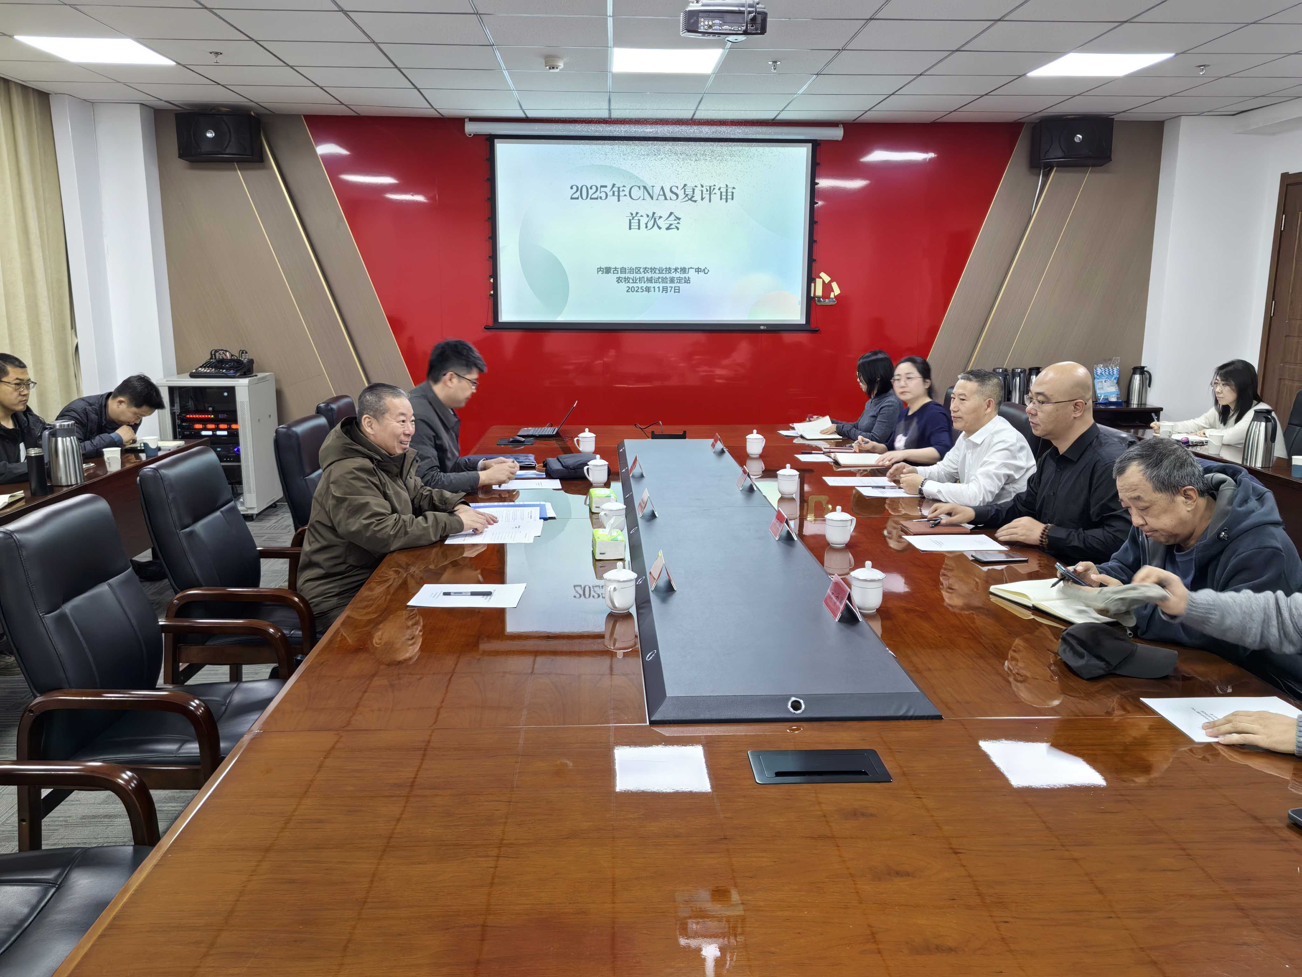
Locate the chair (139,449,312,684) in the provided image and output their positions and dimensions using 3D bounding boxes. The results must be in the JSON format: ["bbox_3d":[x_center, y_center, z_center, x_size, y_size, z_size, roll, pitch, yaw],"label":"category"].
[{"bbox_3d":[-1.321,0.400,3.558,0.630,1.050,0.600,0,11,-2],"label":"chair"}]

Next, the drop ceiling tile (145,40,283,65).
[{"bbox_3d":[-2.318,-2.325,5.411,0.600,0.020,0.600,0,11,-3],"label":"drop ceiling tile"}]

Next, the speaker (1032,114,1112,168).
[{"bbox_3d":[3.012,-2.464,7.270,0.495,0.283,0.275,2,11,9],"label":"speaker"}]

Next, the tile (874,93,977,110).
[{"bbox_3d":[1.824,-2.581,6.786,0.600,0.020,0.600,0,11,-3],"label":"tile"}]

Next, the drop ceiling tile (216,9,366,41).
[{"bbox_3d":[-1.696,-2.211,4.860,0.600,0.020,0.600,0,11,-2],"label":"drop ceiling tile"}]

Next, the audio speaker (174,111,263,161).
[{"bbox_3d":[-2.936,-2.382,6.937,0.500,0.280,0.280,-1,11,-6],"label":"audio speaker"}]

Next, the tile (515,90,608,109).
[{"bbox_3d":[-0.570,-2.550,6.661,0.600,0.020,0.600,0,11,-2],"label":"tile"}]

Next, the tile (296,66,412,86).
[{"bbox_3d":[-1.746,-2.443,6.025,0.600,0.020,0.600,0,11,-2],"label":"tile"}]

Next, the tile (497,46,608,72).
[{"bbox_3d":[-0.520,-2.333,5.490,0.600,0.020,0.600,0,11,-3],"label":"tile"}]

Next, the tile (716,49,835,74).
[{"bbox_3d":[0.678,-2.339,5.542,0.600,0.020,0.600,0,11,-2],"label":"tile"}]

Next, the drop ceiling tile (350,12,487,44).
[{"bbox_3d":[-1.094,-2.214,4.877,0.600,0.020,0.600,0,11,-2],"label":"drop ceiling tile"}]

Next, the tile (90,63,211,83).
[{"bbox_3d":[-2.951,-2.446,5.973,0.600,0.020,0.600,0,11,-2],"label":"tile"}]

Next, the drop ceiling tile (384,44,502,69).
[{"bbox_3d":[-1.117,-2.328,5.463,0.600,0.020,0.600,0,11,-2],"label":"drop ceiling tile"}]

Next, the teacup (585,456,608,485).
[{"bbox_3d":[-0.239,-0.082,4.460,0.107,0.133,0.093,0,11,-2],"label":"teacup"}]

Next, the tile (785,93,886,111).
[{"bbox_3d":[1.229,-2.569,6.744,0.600,0.020,0.600,0,11,-2],"label":"tile"}]

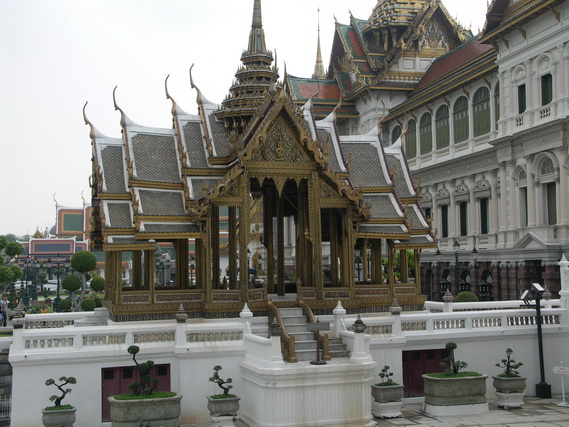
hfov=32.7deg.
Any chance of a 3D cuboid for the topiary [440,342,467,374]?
[{"bbox_3d":[4.078,3.479,23.271,0.580,0.740,0.500,0,-3,-15],"label":"topiary"}]

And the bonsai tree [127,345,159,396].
[{"bbox_3d":[-2.988,3.304,20.412,0.630,1.084,0.560,0,-3,-20],"label":"bonsai tree"}]

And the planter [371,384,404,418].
[{"bbox_3d":[2.508,4.575,23.640,0.660,0.720,0.500,0,-2,-18],"label":"planter"}]

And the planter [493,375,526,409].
[{"bbox_3d":[5.588,4.426,24.126,0.620,0.740,0.600,0,-3,-16],"label":"planter"}]

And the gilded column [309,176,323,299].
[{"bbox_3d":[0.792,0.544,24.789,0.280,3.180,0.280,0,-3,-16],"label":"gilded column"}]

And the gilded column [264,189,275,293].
[{"bbox_3d":[-0.453,0.924,29.314,0.250,3.100,0.250,0,-3,-16],"label":"gilded column"}]

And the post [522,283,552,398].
[{"bbox_3d":[6.675,3.352,25.560,0.680,3.030,0.360,0,-3,-15],"label":"post"}]

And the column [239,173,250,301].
[{"bbox_3d":[-1.039,0.624,25.200,0.240,3.377,0.240,0,-2,-18],"label":"column"}]

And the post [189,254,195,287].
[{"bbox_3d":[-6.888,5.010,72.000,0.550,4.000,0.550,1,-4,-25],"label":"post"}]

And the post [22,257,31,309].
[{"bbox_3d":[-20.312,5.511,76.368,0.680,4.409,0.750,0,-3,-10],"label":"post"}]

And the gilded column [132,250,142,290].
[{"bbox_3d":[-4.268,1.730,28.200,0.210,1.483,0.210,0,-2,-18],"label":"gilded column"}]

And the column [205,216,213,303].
[{"bbox_3d":[-1.943,1.181,24.900,0.200,2.208,0.200,0,-2,-18],"label":"column"}]

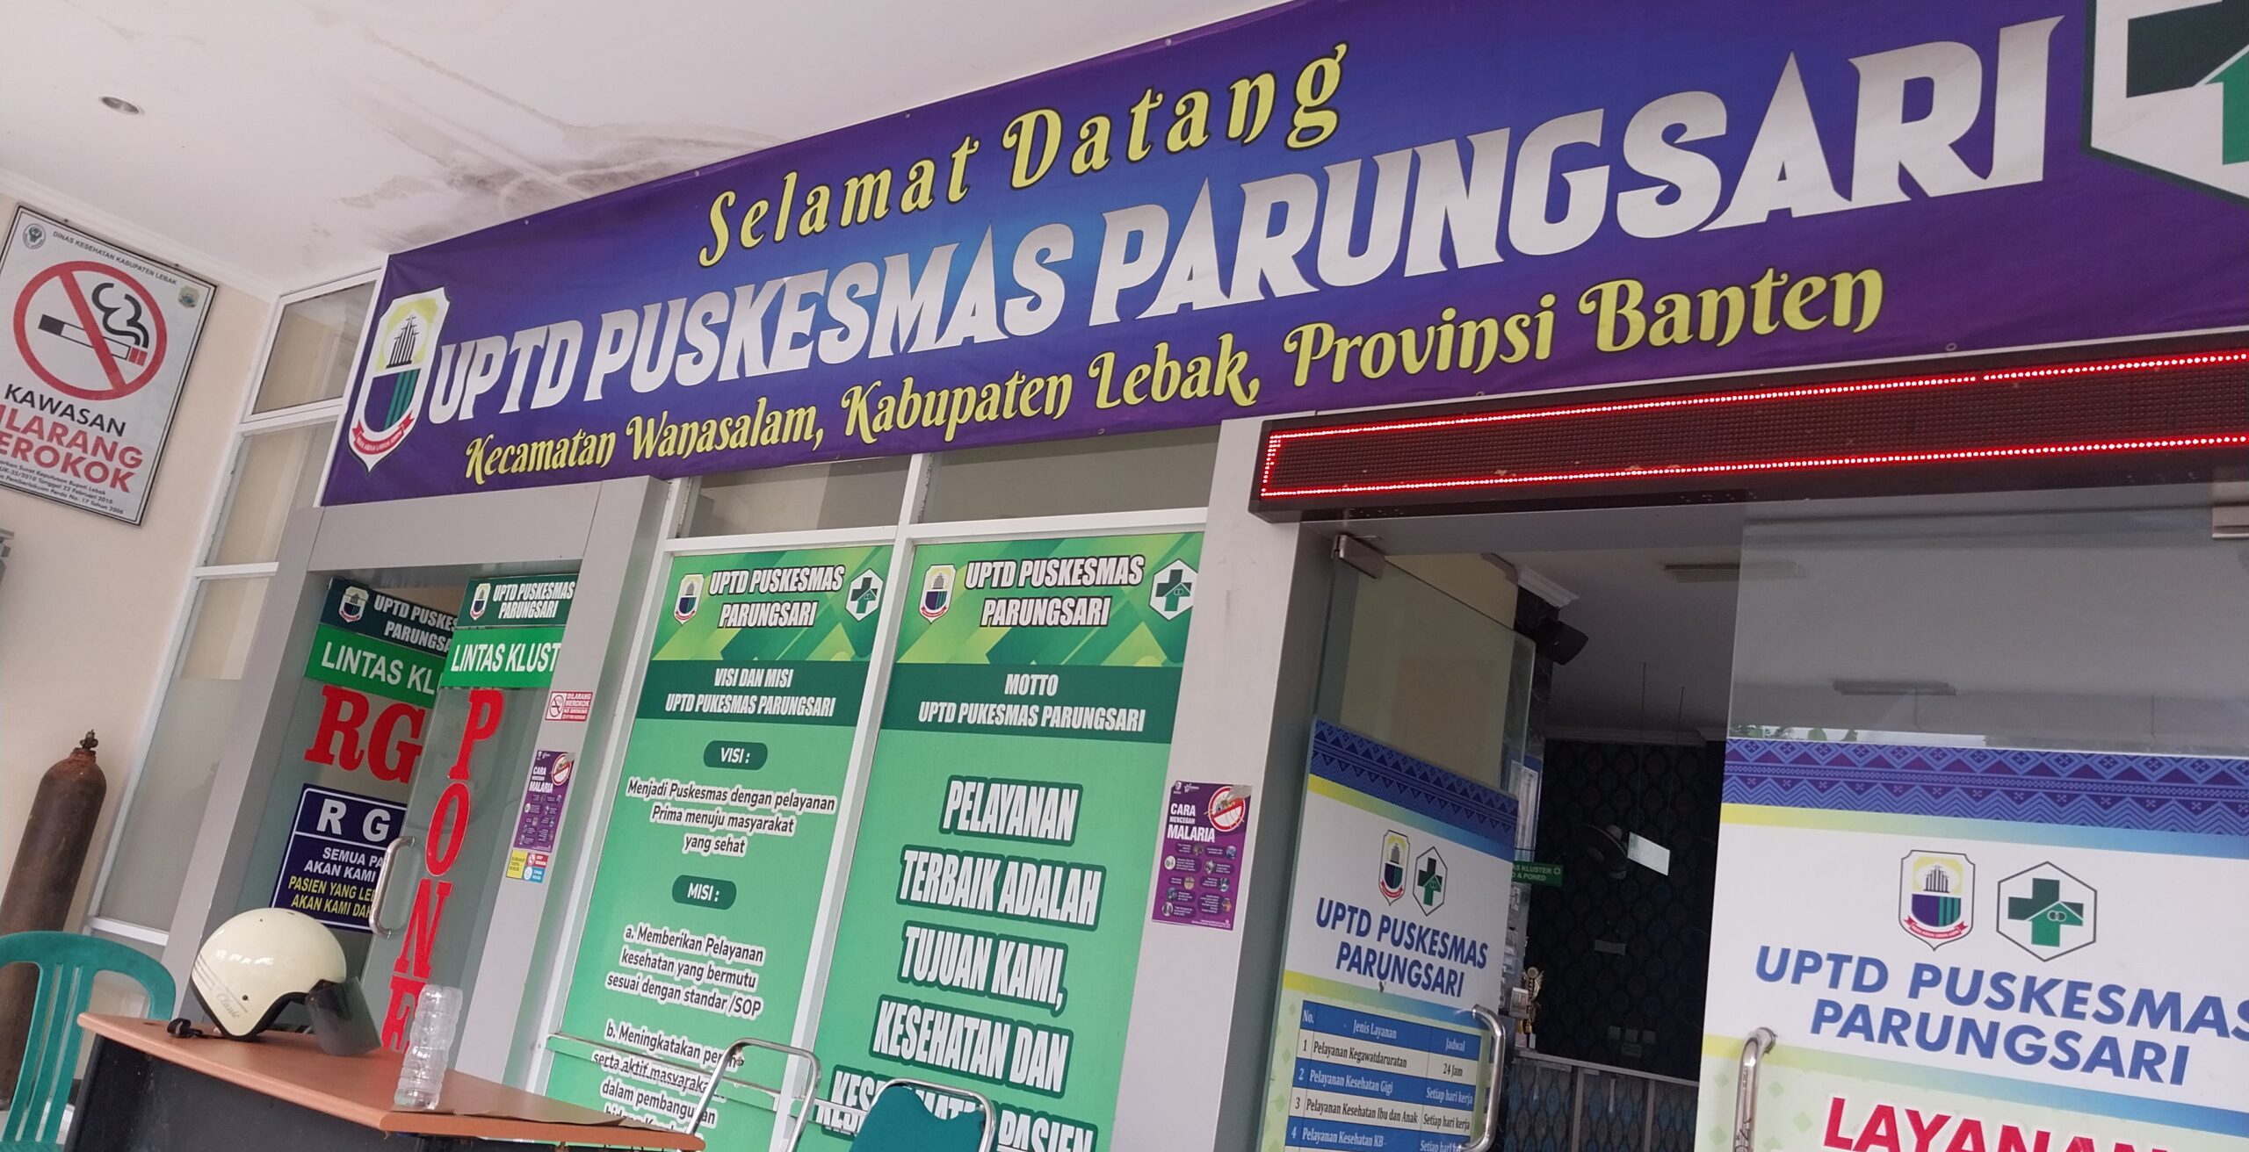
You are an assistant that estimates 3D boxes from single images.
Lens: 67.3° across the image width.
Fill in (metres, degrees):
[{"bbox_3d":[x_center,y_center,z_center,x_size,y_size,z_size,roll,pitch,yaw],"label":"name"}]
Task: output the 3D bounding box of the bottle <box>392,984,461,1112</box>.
[{"bbox_3d":[-1.197,0.811,2.924,0.072,0.205,0.072,-1,-18,37],"label":"bottle"}]

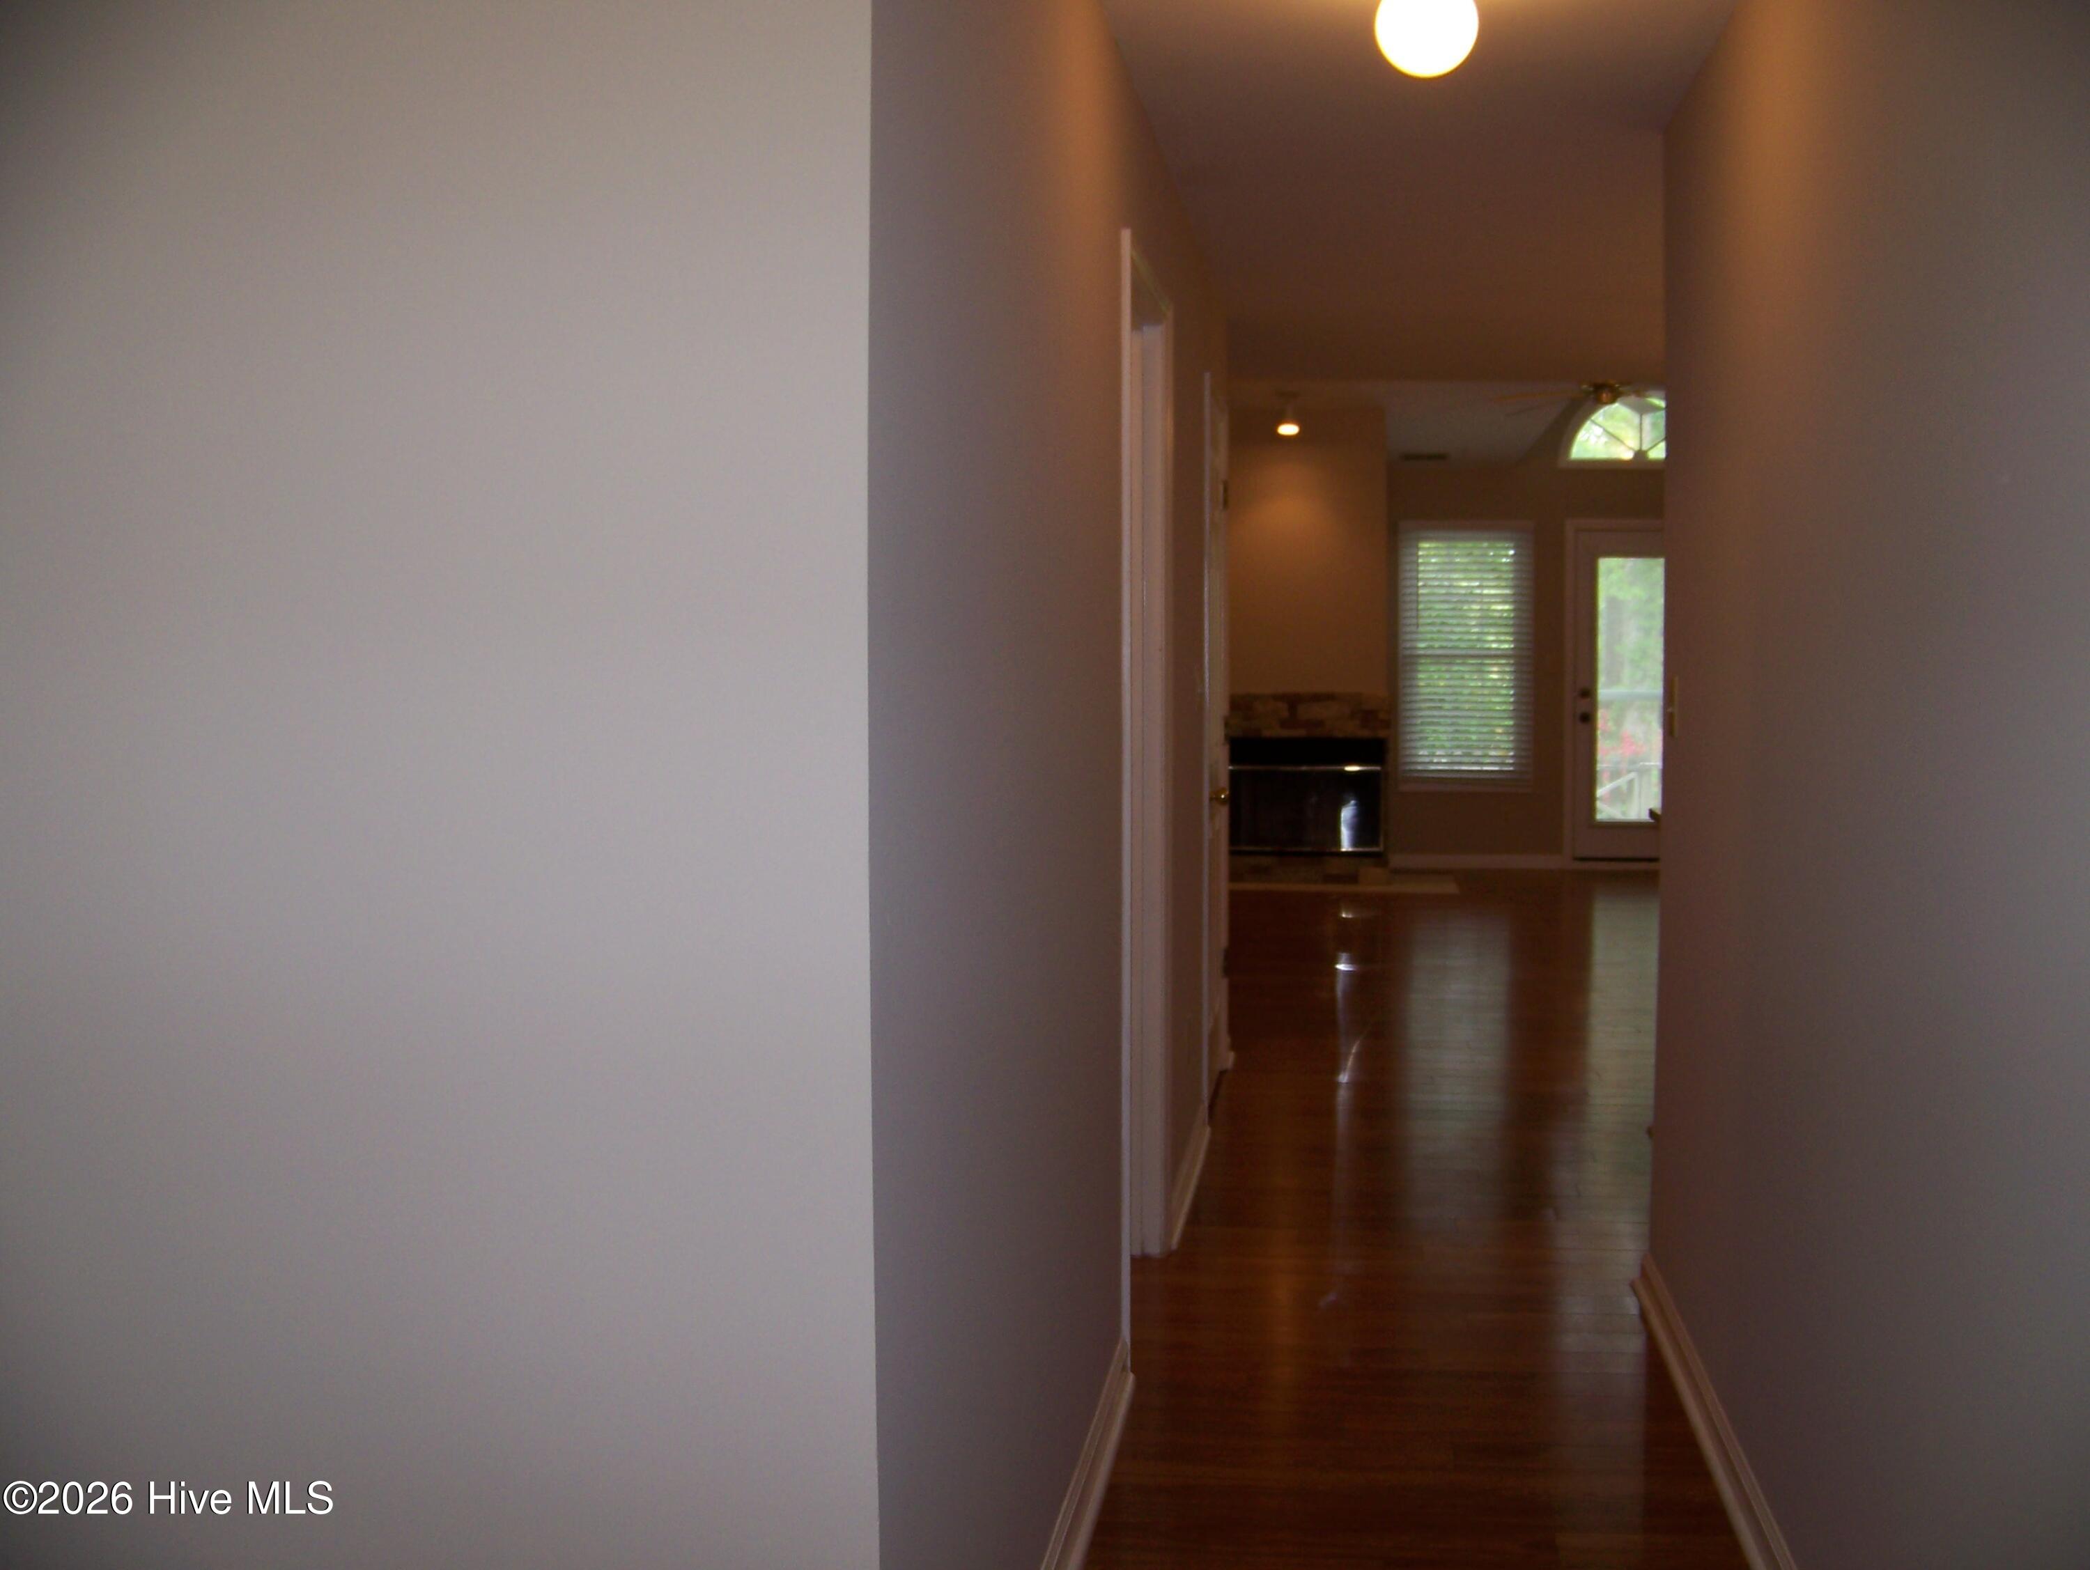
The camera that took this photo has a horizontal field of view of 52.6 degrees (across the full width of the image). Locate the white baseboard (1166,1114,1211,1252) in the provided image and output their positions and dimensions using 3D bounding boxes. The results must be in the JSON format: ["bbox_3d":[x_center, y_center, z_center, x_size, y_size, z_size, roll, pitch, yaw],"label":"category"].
[{"bbox_3d":[0.384,0.977,5.409,0.028,0.086,1.200,0,4,8],"label":"white baseboard"}]

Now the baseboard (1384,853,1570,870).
[{"bbox_3d":[2.668,0.480,13.111,1.083,0.096,0.025,0,4,8],"label":"baseboard"}]

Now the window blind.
[{"bbox_3d":[2.599,-0.806,13.022,0.820,1.579,0.061,0,4,8],"label":"window blind"}]

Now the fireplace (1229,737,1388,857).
[{"bbox_3d":[1.542,0.052,12.599,0.957,0.693,0.425,0,4,8],"label":"fireplace"}]

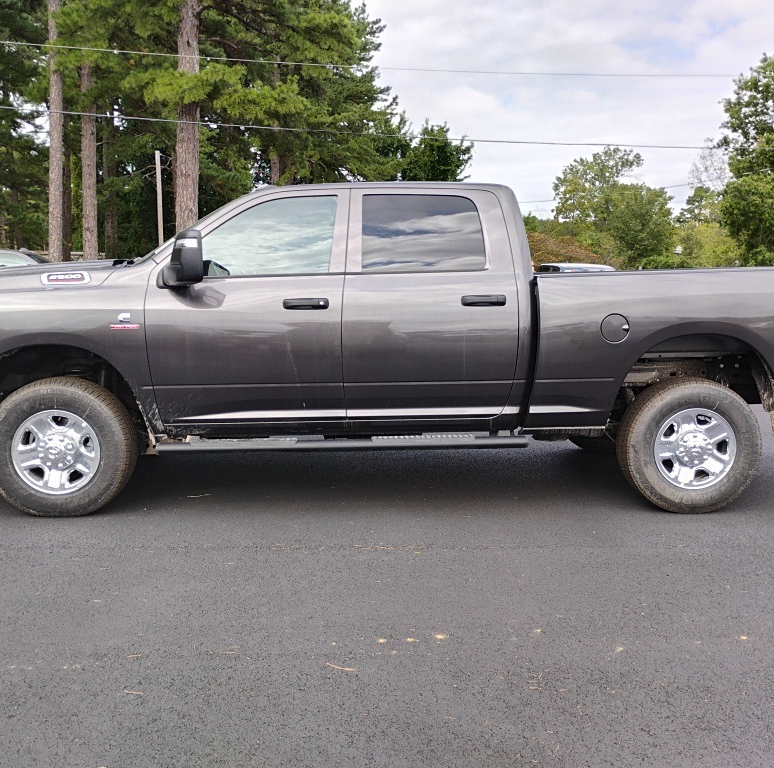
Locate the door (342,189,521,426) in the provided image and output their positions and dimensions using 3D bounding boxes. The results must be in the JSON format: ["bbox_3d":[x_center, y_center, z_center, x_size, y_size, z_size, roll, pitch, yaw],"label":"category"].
[{"bbox_3d":[0.255,-0.475,4.936,1.045,1.370,0.240,0,8,-3],"label":"door"}]

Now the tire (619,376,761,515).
[{"bbox_3d":[1.860,0.361,5.112,0.840,0.830,0.276,0,8,-3],"label":"tire"}]

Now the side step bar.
[{"bbox_3d":[-0.254,0.354,4.941,2.205,0.080,0.160,0,8,-3],"label":"side step bar"}]

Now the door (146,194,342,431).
[{"bbox_3d":[-0.801,-0.451,4.891,1.180,1.385,0.240,0,8,-3],"label":"door"}]

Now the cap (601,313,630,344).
[{"bbox_3d":[1.347,-0.331,4.894,0.167,0.174,0.030,0,8,-3],"label":"cap"}]

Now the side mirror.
[{"bbox_3d":[-1.133,-0.692,4.581,0.250,0.310,0.360,0,8,-3],"label":"side mirror"}]

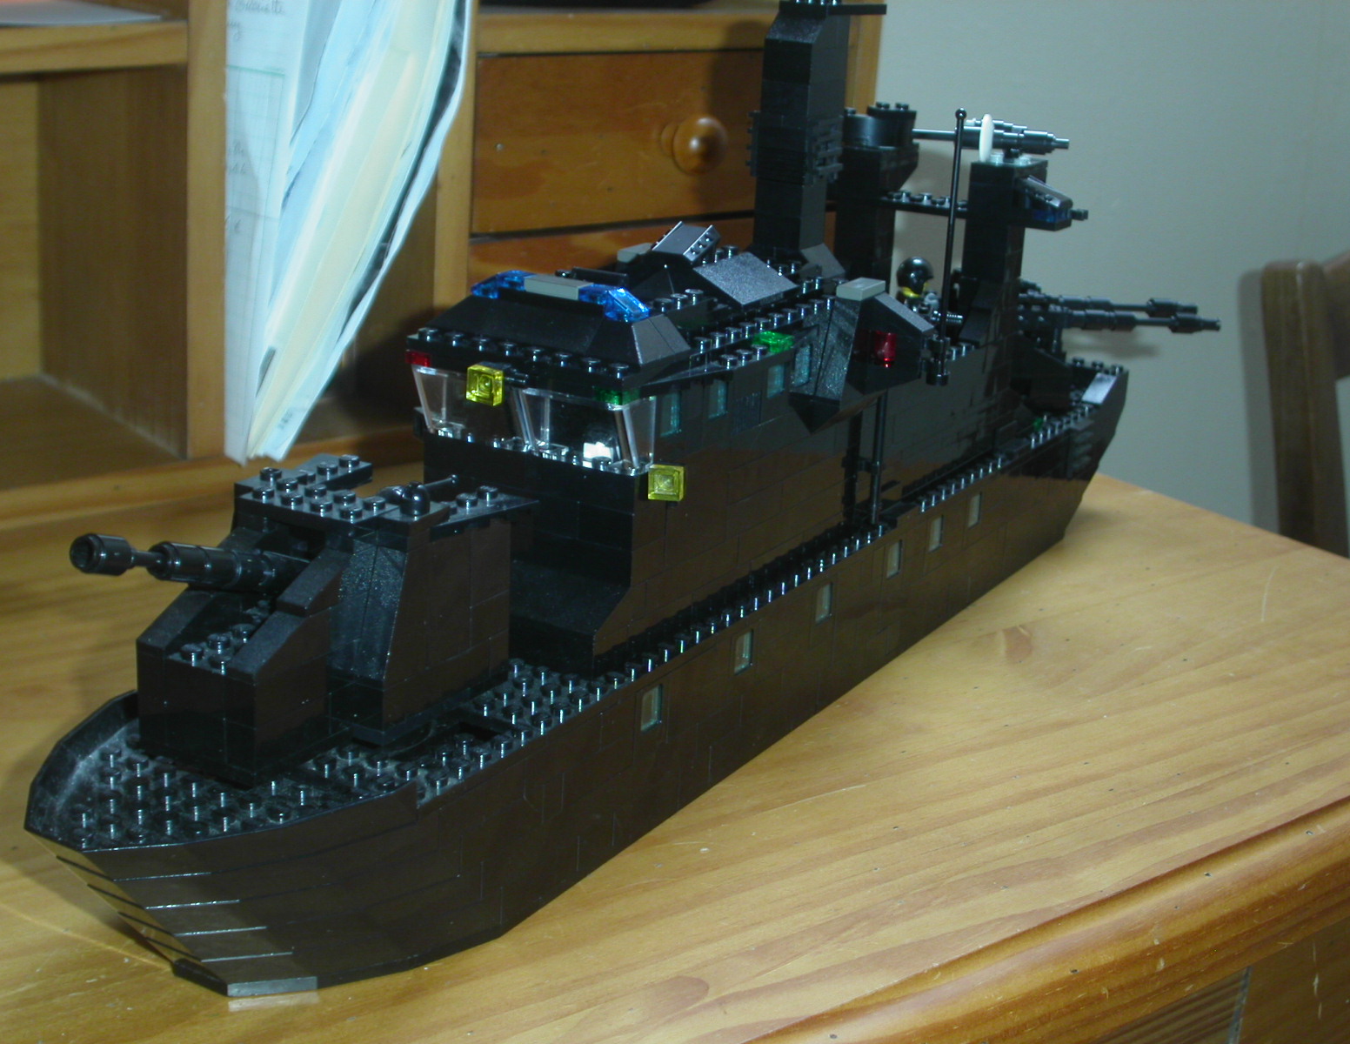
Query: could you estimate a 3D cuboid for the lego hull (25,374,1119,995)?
[{"bbox_3d":[0.010,0.022,0.611,0.080,0.055,0.514,14,21,28],"label":"lego hull"}]

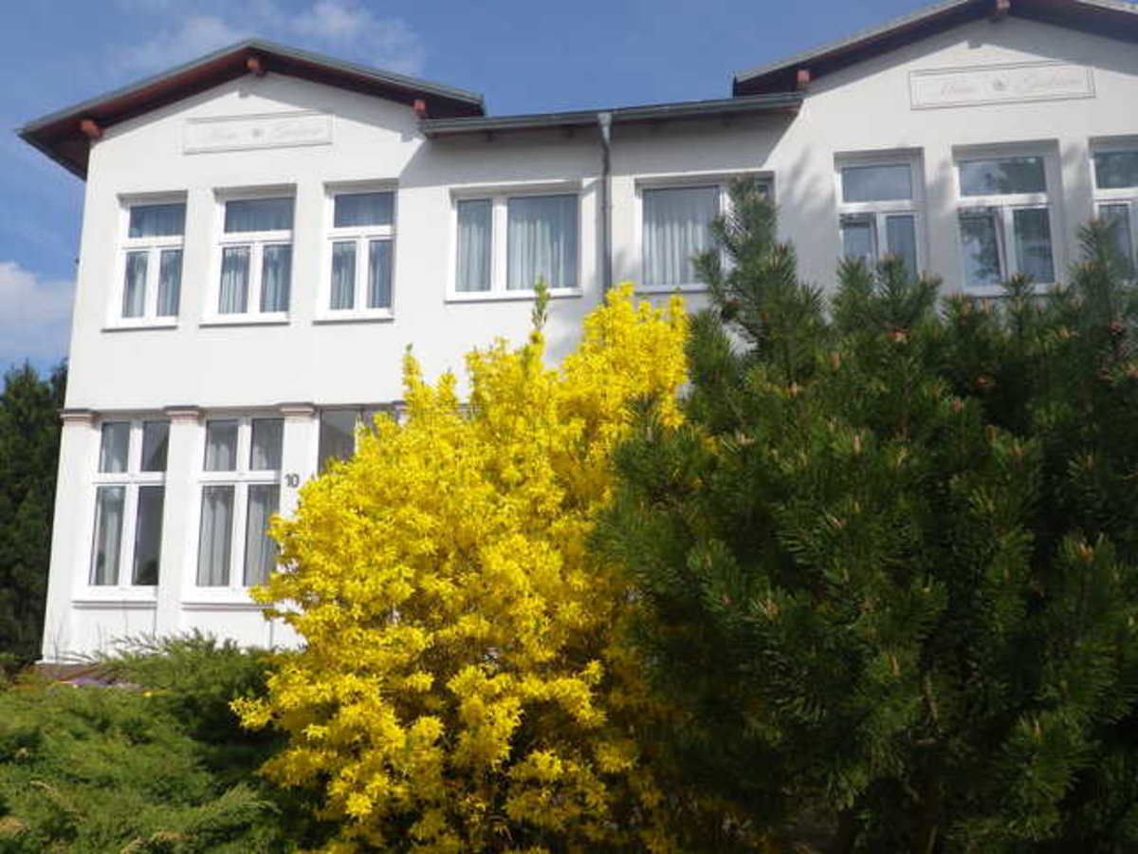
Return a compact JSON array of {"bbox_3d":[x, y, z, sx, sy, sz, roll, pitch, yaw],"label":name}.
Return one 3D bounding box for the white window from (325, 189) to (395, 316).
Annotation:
[{"bbox_3d":[-2.437,-2.050,10.879,0.862,1.568,0.150,-1,-9,8],"label":"white window"}]

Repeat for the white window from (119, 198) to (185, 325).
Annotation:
[{"bbox_3d":[-5.086,-2.007,11.258,0.862,1.578,0.150,-1,-9,8],"label":"white window"}]

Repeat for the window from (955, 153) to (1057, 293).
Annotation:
[{"bbox_3d":[4.687,-2.173,9.860,0.990,1.529,0.150,-1,-9,8],"label":"window"}]

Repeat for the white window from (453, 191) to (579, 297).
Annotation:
[{"bbox_3d":[-0.595,-2.098,10.618,1.480,1.264,0.150,-1,-9,8],"label":"white window"}]

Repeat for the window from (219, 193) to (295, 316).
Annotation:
[{"bbox_3d":[-3.753,-2.037,11.068,0.970,1.568,0.150,-1,-9,8],"label":"window"}]

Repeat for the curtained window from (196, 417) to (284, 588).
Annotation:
[{"bbox_3d":[-3.765,0.912,10.603,0.980,2.019,0.150,-1,-9,8],"label":"curtained window"}]

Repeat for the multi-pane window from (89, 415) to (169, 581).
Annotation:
[{"bbox_3d":[-5.125,0.938,10.797,0.911,1.989,0.150,-1,-9,8],"label":"multi-pane window"}]

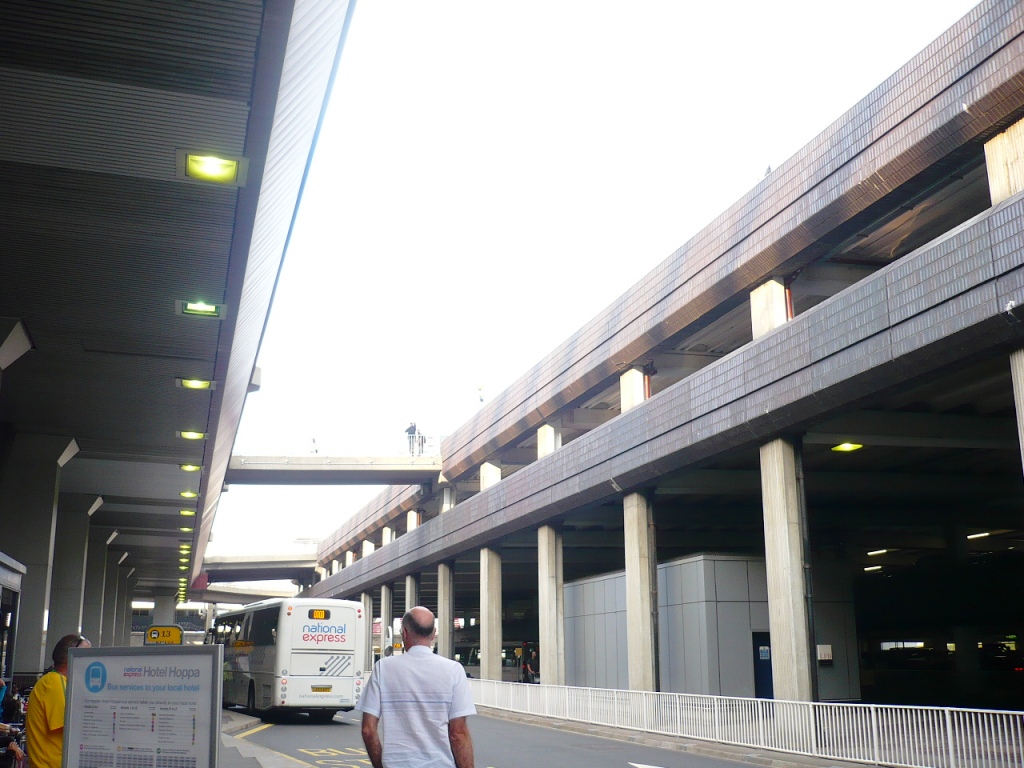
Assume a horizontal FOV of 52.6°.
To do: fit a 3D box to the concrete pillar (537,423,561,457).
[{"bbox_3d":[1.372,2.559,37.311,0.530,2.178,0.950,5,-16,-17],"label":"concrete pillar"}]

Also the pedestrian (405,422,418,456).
[{"bbox_3d":[-5.195,2.864,53.357,0.580,1.770,0.400,4,-16,-17],"label":"pedestrian"}]

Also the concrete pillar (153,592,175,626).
[{"bbox_3d":[-21.124,15.422,62.356,1.220,5.900,0.950,5,-16,-17],"label":"concrete pillar"}]

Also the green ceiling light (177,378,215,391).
[{"bbox_3d":[-4.998,-0.008,16.413,0.610,0.100,0.600,5,-16,-17],"label":"green ceiling light"}]

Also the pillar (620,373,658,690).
[{"bbox_3d":[3.636,4.465,29.290,0.530,9.930,0.950,5,-16,-17],"label":"pillar"}]

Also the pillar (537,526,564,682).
[{"bbox_3d":[1.367,8.083,35.811,0.530,6.330,0.950,5,-16,-17],"label":"pillar"}]

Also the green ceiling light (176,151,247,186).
[{"bbox_3d":[-2.673,-1.936,9.242,0.610,0.100,0.600,5,-16,-17],"label":"green ceiling light"}]

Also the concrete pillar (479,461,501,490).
[{"bbox_3d":[-0.957,4.913,47.221,0.650,2.520,1.050,4,-16,-17],"label":"concrete pillar"}]

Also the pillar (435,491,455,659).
[{"bbox_3d":[-3.199,10.111,50.374,0.530,9.978,0.950,5,-16,-17],"label":"pillar"}]

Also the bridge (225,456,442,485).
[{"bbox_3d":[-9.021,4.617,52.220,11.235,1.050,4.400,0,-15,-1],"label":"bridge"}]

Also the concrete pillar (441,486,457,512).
[{"bbox_3d":[-3.414,6.930,54.654,0.600,2.500,1.050,4,-16,-17],"label":"concrete pillar"}]

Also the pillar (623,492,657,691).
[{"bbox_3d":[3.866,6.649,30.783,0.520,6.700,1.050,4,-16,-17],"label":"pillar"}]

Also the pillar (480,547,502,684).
[{"bbox_3d":[-0.934,10.669,45.675,0.650,6.700,1.050,4,-16,-17],"label":"pillar"}]

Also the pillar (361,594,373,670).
[{"bbox_3d":[-10.700,18.711,75.467,0.600,6.700,1.050,4,-16,-17],"label":"pillar"}]

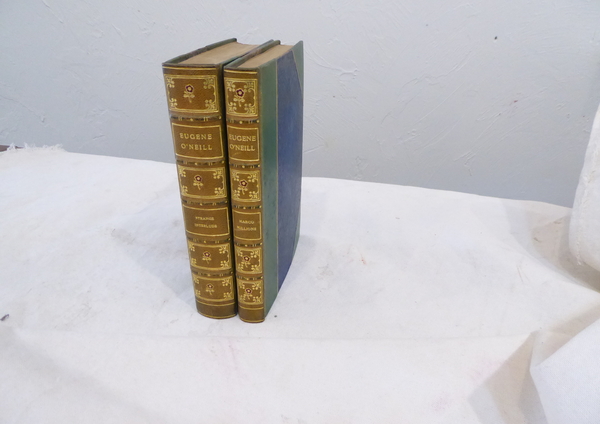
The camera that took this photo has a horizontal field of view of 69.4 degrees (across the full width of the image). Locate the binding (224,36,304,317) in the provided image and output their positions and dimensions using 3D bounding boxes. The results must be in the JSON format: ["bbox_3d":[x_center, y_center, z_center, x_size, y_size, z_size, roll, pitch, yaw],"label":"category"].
[{"bbox_3d":[-0.025,-0.031,0.382,0.022,0.207,0.142,7,29,10],"label":"binding"}]

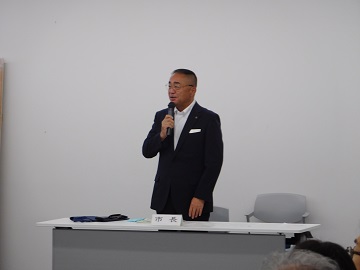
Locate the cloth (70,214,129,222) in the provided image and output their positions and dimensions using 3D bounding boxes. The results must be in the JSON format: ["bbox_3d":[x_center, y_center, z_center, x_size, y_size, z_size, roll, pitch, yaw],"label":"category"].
[{"bbox_3d":[-0.553,0.564,15.861,0.350,0.042,0.230,1,2,17],"label":"cloth"}]

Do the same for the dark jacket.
[{"bbox_3d":[0.017,0.155,16.100,0.540,0.760,0.350,1,2,30],"label":"dark jacket"}]

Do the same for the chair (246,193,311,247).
[{"bbox_3d":[0.717,0.850,18.002,0.540,0.789,0.540,1,2,17],"label":"chair"}]

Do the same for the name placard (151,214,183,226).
[{"bbox_3d":[-0.082,0.565,15.481,0.200,0.070,0.060,1,2,17],"label":"name placard"}]

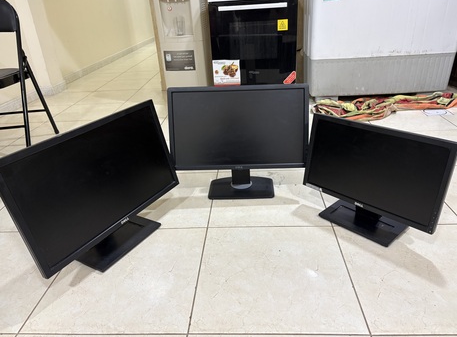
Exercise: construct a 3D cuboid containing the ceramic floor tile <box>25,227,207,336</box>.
[{"bbox_3d":[-0.313,0.331,1.085,0.450,0.010,0.450,-2,27,4],"label":"ceramic floor tile"}]

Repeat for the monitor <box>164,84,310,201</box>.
[{"bbox_3d":[0.043,-0.114,1.410,0.545,0.447,0.186,-1,27,6],"label":"monitor"}]

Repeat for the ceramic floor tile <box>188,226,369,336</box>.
[{"bbox_3d":[0.135,0.317,1.050,0.450,0.010,0.450,-2,27,4],"label":"ceramic floor tile"}]

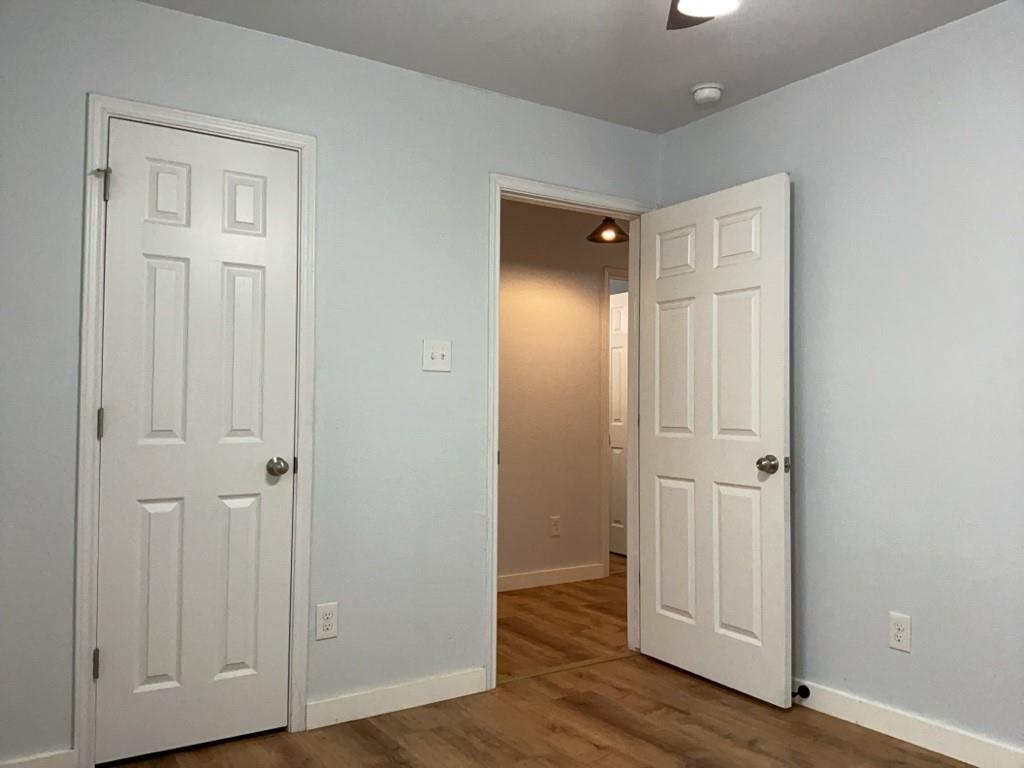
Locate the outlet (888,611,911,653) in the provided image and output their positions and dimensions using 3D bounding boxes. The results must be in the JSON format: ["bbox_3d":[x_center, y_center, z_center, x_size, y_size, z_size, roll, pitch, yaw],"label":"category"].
[{"bbox_3d":[1.365,0.876,2.811,0.009,0.125,0.078,2,-2,-33],"label":"outlet"}]

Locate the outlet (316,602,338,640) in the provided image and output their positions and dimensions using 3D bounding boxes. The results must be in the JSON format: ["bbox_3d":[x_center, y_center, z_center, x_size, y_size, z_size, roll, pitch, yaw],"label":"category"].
[{"bbox_3d":[-0.667,0.861,2.889,0.078,0.125,0.009,2,-2,-33],"label":"outlet"}]

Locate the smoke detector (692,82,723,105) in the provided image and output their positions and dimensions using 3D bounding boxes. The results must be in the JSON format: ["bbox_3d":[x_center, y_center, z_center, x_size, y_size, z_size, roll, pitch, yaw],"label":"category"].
[{"bbox_3d":[0.809,-1.195,3.297,0.130,0.047,0.130,0,-2,0],"label":"smoke detector"}]

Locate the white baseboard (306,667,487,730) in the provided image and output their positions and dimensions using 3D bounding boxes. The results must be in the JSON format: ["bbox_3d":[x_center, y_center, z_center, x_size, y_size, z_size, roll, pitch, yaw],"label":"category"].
[{"bbox_3d":[-0.415,1.192,3.042,0.750,0.094,0.015,2,-2,-33],"label":"white baseboard"}]

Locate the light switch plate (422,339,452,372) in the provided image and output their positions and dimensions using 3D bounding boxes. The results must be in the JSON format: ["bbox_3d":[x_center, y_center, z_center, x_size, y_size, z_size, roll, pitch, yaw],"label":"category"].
[{"bbox_3d":[-0.292,-0.112,3.162,0.124,0.125,0.012,2,-2,-33],"label":"light switch plate"}]

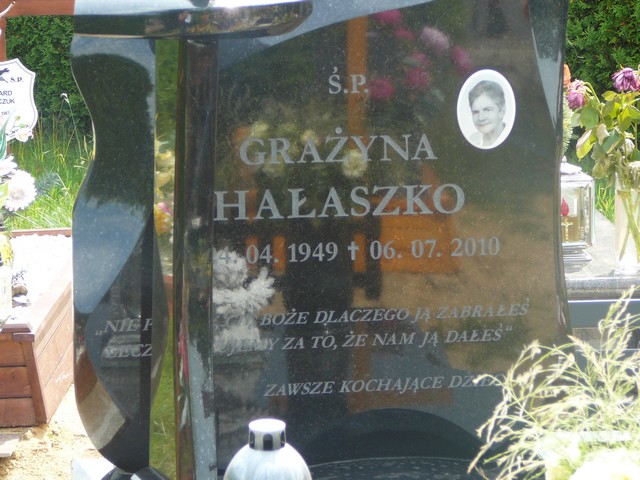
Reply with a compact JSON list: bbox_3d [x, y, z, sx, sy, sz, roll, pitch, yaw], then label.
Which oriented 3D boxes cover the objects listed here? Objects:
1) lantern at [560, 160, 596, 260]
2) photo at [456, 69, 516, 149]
[{"bbox_3d":[0.562,-0.074,4.450,0.128,0.238,0.128,0,13,2],"label":"lantern"},{"bbox_3d":[0.300,-0.235,3.500,0.108,0.147,0.008,-2,11,-6],"label":"photo"}]

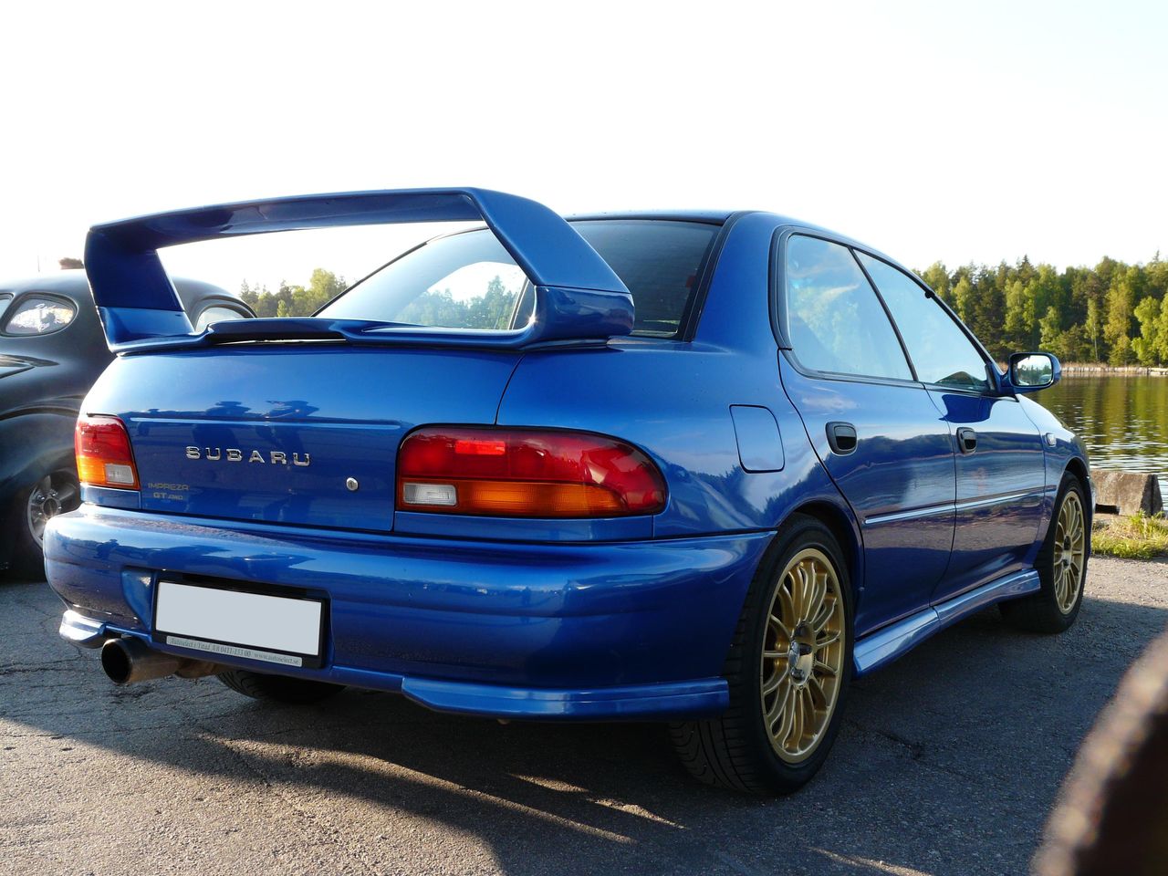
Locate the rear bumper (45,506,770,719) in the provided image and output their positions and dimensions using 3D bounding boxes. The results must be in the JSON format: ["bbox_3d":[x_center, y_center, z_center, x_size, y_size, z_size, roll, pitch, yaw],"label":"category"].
[{"bbox_3d":[-0.500,0.327,2.824,1.680,0.360,0.750,2,2,33],"label":"rear bumper"}]

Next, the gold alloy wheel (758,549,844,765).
[{"bbox_3d":[0.427,0.485,2.922,0.170,0.470,0.470,2,2,33],"label":"gold alloy wheel"}]

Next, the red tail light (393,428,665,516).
[{"bbox_3d":[-0.095,0.060,2.353,0.440,0.165,0.270,2,2,33],"label":"red tail light"}]

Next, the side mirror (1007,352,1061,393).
[{"bbox_3d":[1.510,-0.215,4.272,0.180,0.140,0.130,2,2,33],"label":"side mirror"}]

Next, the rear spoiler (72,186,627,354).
[{"bbox_3d":[-0.546,-0.324,2.722,1.310,0.298,0.420,2,2,33],"label":"rear spoiler"}]

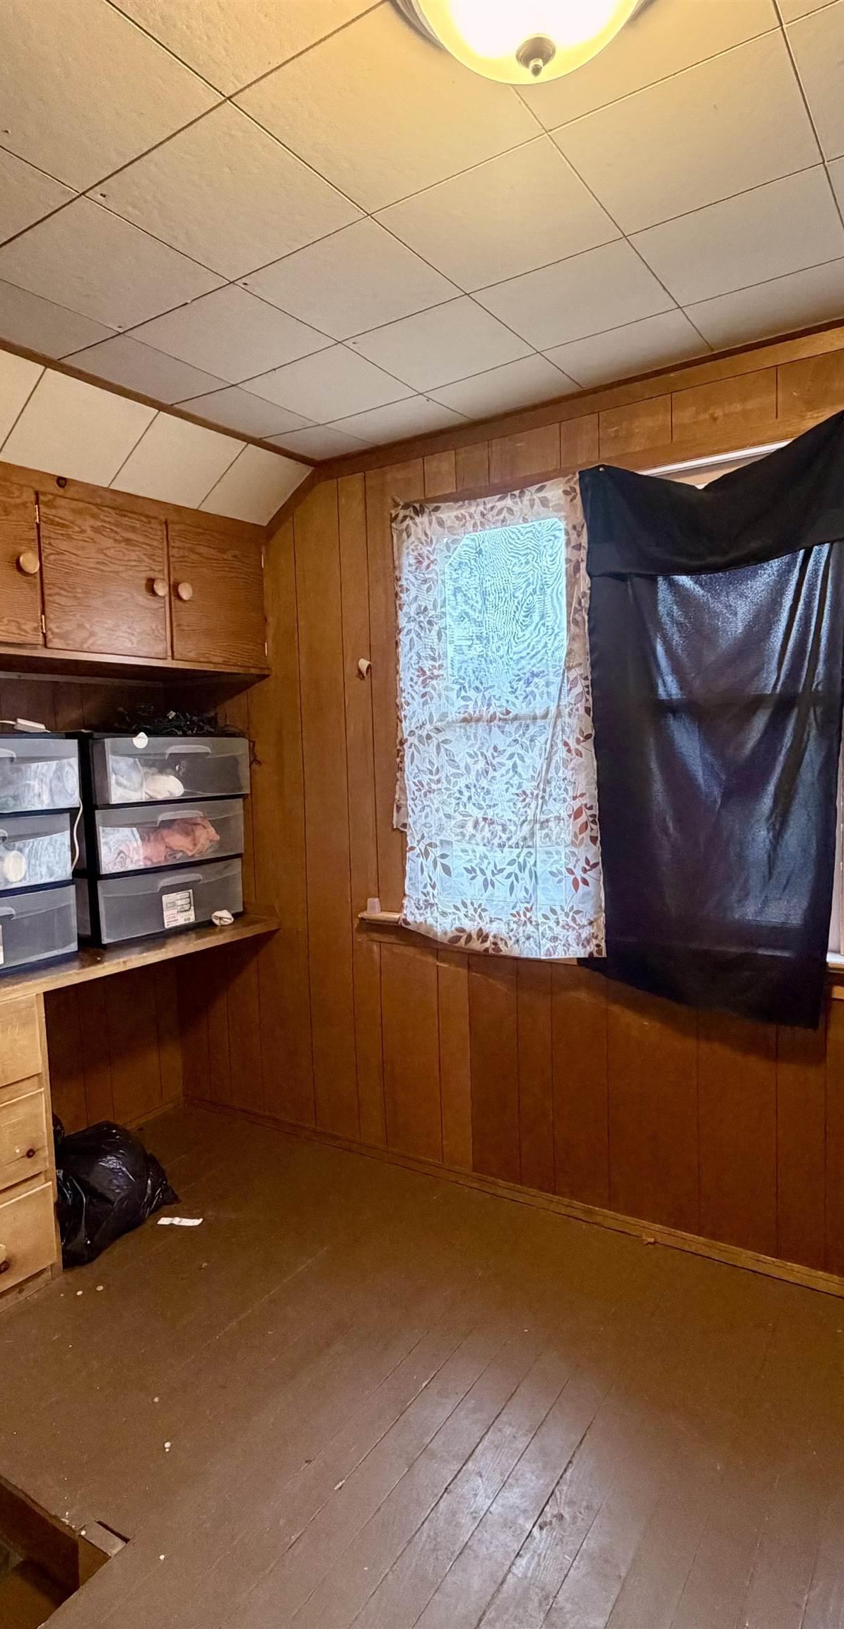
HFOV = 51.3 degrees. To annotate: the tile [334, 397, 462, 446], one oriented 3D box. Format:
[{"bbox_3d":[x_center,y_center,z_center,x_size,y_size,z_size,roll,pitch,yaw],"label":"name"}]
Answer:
[{"bbox_3d":[-0.061,-1.006,2.233,0.305,0.020,0.223,1,4,34],"label":"tile"}]

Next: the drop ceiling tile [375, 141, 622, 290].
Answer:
[{"bbox_3d":[0.130,-0.960,1.422,0.305,0.020,0.305,1,4,34],"label":"drop ceiling tile"}]

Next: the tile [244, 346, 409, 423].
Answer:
[{"bbox_3d":[-0.208,-0.987,2.014,0.305,0.020,0.305,1,4,34],"label":"tile"}]

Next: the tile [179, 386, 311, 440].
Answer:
[{"bbox_3d":[-0.424,-0.990,2.163,0.197,0.015,0.305,0,5,34],"label":"tile"}]

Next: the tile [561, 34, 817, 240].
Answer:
[{"bbox_3d":[0.386,-0.963,1.262,0.307,0.015,0.305,0,5,34],"label":"tile"}]

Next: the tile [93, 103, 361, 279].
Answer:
[{"bbox_3d":[-0.294,-0.941,1.348,0.307,0.015,0.305,0,5,34],"label":"tile"}]

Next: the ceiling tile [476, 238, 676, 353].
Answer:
[{"bbox_3d":[0.299,-0.983,1.675,0.305,0.020,0.305,1,4,34],"label":"ceiling tile"}]

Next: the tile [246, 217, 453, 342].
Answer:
[{"bbox_3d":[-0.126,-0.965,1.601,0.307,0.015,0.305,0,5,34],"label":"tile"}]

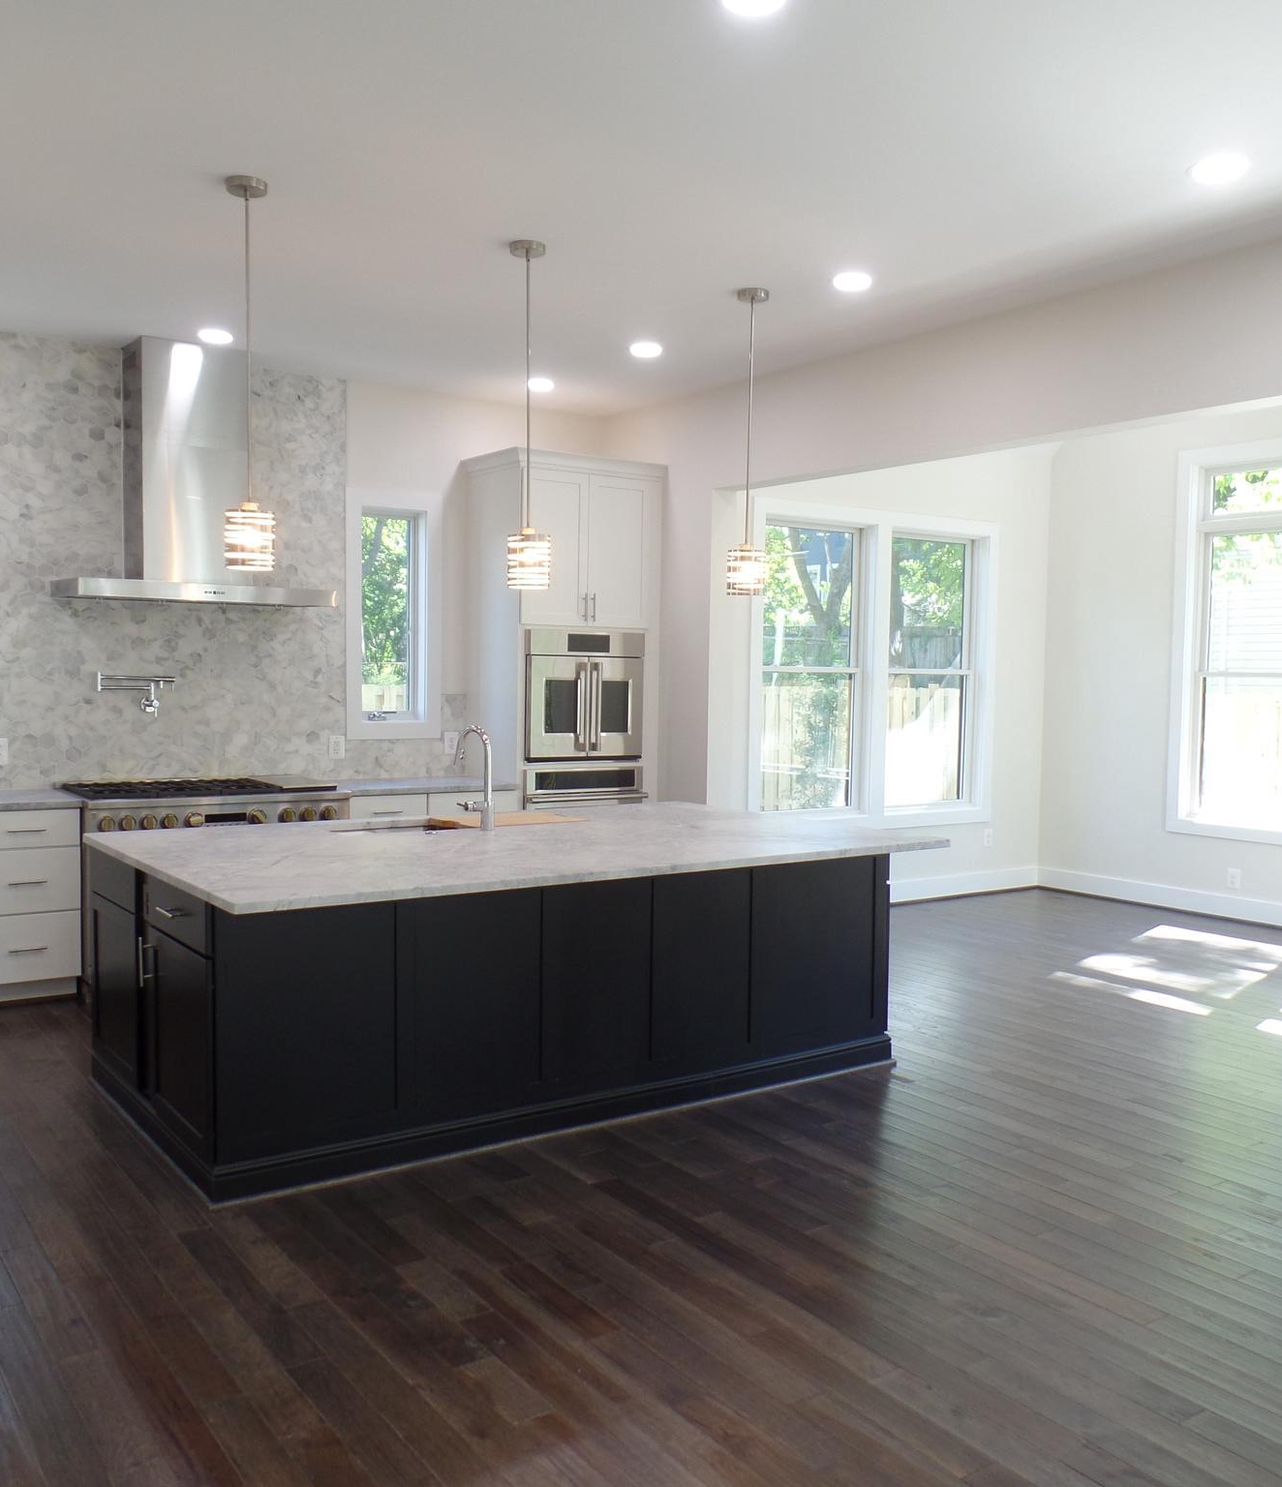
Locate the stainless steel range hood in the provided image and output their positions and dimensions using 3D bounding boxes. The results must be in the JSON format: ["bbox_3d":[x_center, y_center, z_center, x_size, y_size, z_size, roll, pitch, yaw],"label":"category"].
[{"bbox_3d":[-2.197,-1.320,6.506,1.218,1.256,0.591,-1,3,-35],"label":"stainless steel range hood"}]

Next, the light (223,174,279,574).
[{"bbox_3d":[-1.277,-1.186,4.295,0.167,1.247,0.167,-1,4,-35],"label":"light"}]

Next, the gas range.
[{"bbox_3d":[-2.146,0.662,6.479,1.235,0.920,0.715,-1,4,-35],"label":"gas range"}]

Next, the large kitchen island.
[{"bbox_3d":[-0.432,0.792,4.808,2.660,0.908,1.753,-1,3,-35],"label":"large kitchen island"}]

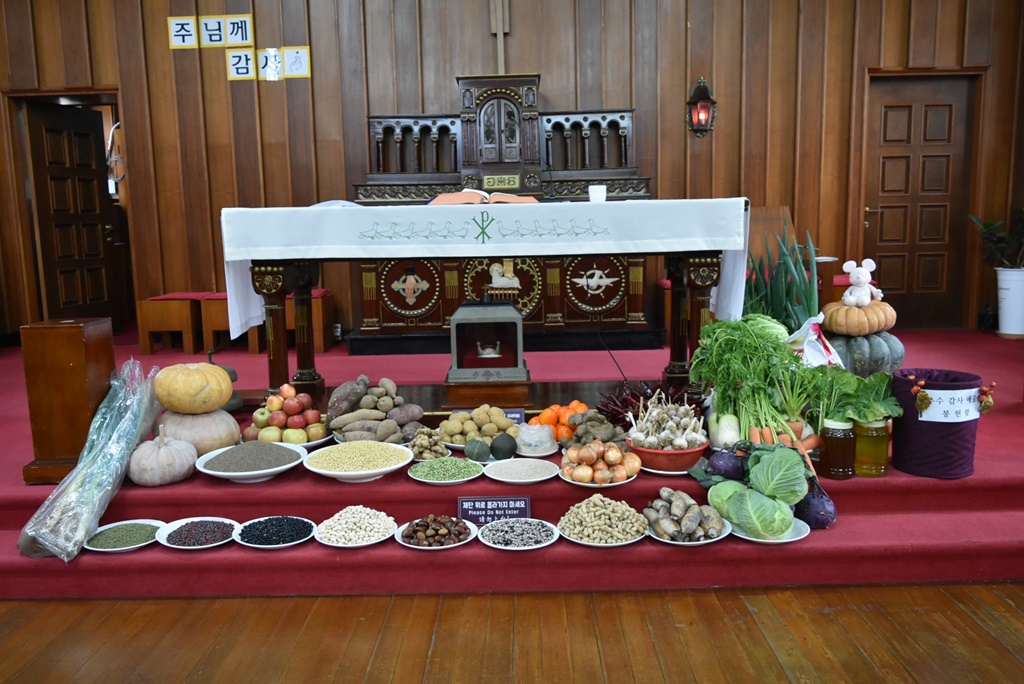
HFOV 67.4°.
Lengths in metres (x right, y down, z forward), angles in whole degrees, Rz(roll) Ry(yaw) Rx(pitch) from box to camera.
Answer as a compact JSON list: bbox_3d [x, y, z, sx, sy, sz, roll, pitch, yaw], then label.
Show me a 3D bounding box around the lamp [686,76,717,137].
[{"bbox_3d":[1.481,-1.840,6.005,0.230,0.460,0.240,-1,8,1],"label":"lamp"}]

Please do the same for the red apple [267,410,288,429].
[{"bbox_3d":[-0.989,0.329,3.241,0.080,0.075,0.080,-1,8,1],"label":"red apple"}]

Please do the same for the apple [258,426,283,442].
[{"bbox_3d":[-1.002,0.390,3.184,0.090,0.078,0.090,-1,8,1],"label":"apple"}]

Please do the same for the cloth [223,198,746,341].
[{"bbox_3d":[-0.117,-0.369,3.625,2.209,0.540,0.734,-1,8,1],"label":"cloth"}]

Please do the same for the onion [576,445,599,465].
[{"bbox_3d":[0.260,0.387,2.645,0.070,0.068,0.070,-1,8,1],"label":"onion"}]

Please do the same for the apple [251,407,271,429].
[{"bbox_3d":[-1.059,0.315,3.228,0.076,0.076,0.076,-1,8,1],"label":"apple"}]

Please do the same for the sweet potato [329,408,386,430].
[{"bbox_3d":[-0.624,0.313,3.102,0.235,0.075,0.062,-4,8,-17],"label":"sweet potato"}]

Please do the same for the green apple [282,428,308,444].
[{"bbox_3d":[-0.898,0.396,3.188,0.094,0.078,0.092,-1,8,1],"label":"green apple"}]

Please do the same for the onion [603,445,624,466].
[{"bbox_3d":[0.338,0.375,2.560,0.066,0.072,0.066,-1,8,0],"label":"onion"}]

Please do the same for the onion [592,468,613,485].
[{"bbox_3d":[0.313,0.462,2.648,0.065,0.060,0.063,-1,8,1],"label":"onion"}]

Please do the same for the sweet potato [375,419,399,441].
[{"bbox_3d":[-0.490,0.346,3.025,0.078,0.080,0.120,2,8,25],"label":"sweet potato"}]

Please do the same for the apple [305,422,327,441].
[{"bbox_3d":[-0.795,0.362,3.110,0.085,0.078,0.085,-1,8,0],"label":"apple"}]

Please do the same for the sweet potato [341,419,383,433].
[{"bbox_3d":[-0.586,0.338,3.075,0.200,0.065,0.060,-3,8,-11],"label":"sweet potato"}]

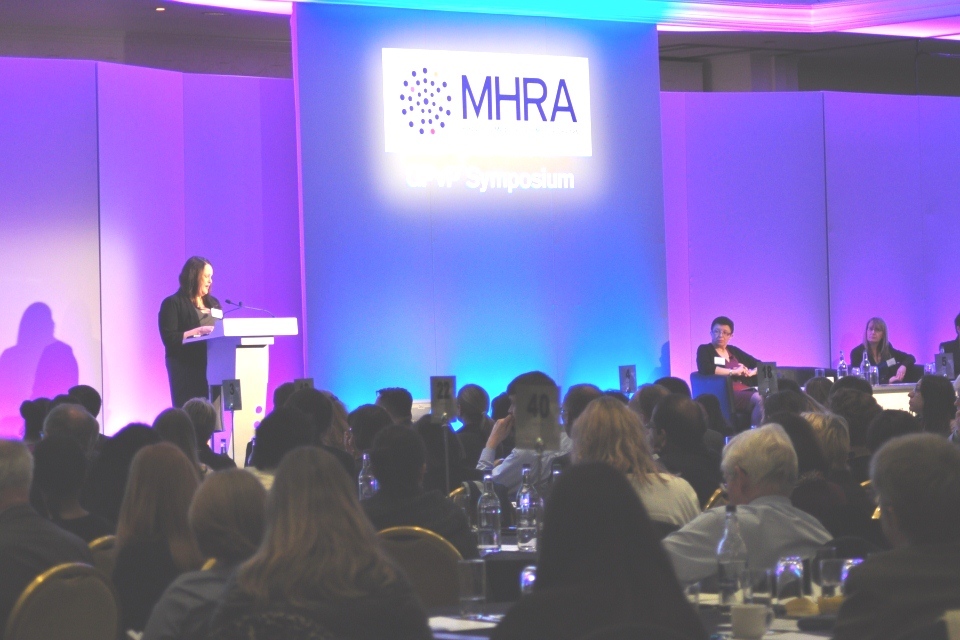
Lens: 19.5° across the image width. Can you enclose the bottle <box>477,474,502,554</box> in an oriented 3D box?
[{"bbox_3d":[0.033,0.679,9.900,0.080,0.290,0.080,-1,0,0],"label":"bottle"}]

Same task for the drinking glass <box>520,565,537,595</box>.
[{"bbox_3d":[0.144,0.741,7.700,0.072,0.130,0.072,-1,0,0],"label":"drinking glass"}]

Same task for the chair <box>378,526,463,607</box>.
[{"bbox_3d":[-0.175,1.100,8.970,0.440,0.920,0.560,-1,0,12],"label":"chair"}]

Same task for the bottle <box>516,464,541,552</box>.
[{"bbox_3d":[0.169,0.666,9.900,0.080,0.303,0.080,-1,0,0],"label":"bottle"}]

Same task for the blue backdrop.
[{"bbox_3d":[0.076,-0.612,22.500,3.630,3.682,0.070,-1,-1,-36],"label":"blue backdrop"}]

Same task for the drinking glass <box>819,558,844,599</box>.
[{"bbox_3d":[0.900,0.683,7.170,0.070,0.140,0.070,-2,-1,0],"label":"drinking glass"}]

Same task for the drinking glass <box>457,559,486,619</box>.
[{"bbox_3d":[-0.020,0.715,7.430,0.071,0.146,0.071,-2,-1,0],"label":"drinking glass"}]

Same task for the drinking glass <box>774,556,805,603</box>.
[{"bbox_3d":[0.864,0.726,7.800,0.075,0.131,0.075,-1,0,0],"label":"drinking glass"}]

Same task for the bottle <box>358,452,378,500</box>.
[{"bbox_3d":[-0.476,0.710,11.900,0.076,0.296,0.076,-2,-1,0],"label":"bottle"}]

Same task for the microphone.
[{"bbox_3d":[-1.476,-0.074,18.000,0.420,0.125,0.045,-1,0,44],"label":"microphone"}]

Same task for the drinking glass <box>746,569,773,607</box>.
[{"bbox_3d":[0.774,0.741,7.750,0.074,0.108,0.074,-1,0,0],"label":"drinking glass"}]

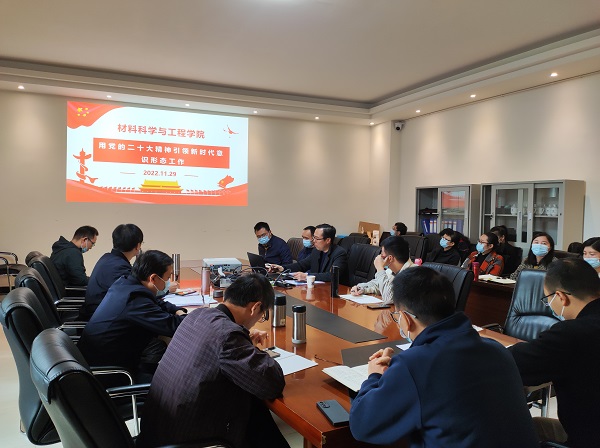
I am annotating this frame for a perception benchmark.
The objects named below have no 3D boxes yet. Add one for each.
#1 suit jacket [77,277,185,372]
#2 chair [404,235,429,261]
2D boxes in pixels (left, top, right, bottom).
[{"bbox_3d":[-0.985,0.575,2.480,0.550,0.560,0.510,-1,3,-28],"label":"suit jacket"},{"bbox_3d":[1.386,0.699,5.856,0.660,1.050,0.620,-1,3,-26],"label":"chair"}]

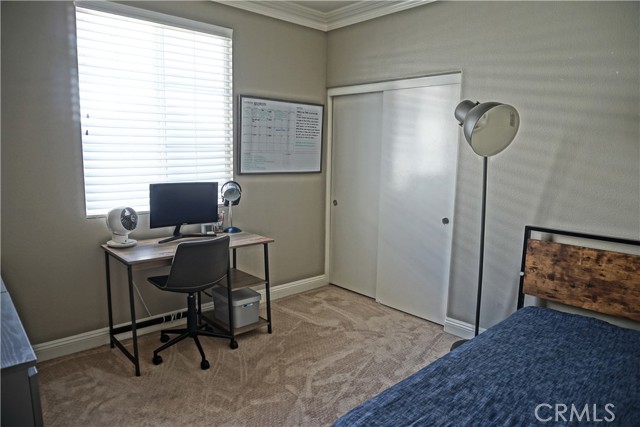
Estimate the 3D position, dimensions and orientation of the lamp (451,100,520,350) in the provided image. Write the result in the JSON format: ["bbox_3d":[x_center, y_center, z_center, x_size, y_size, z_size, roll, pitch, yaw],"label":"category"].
[{"bbox_3d":[1.109,0.135,2.975,0.430,1.820,0.430,-3,9,-22],"label":"lamp"}]

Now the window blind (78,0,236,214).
[{"bbox_3d":[-1.181,-0.749,3.274,1.170,1.470,0.070,-7,11,-41],"label":"window blind"}]

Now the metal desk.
[{"bbox_3d":[-0.959,0.600,3.226,1.060,0.760,0.570,-6,11,-40],"label":"metal desk"}]

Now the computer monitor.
[{"bbox_3d":[-1.055,-0.022,3.372,0.550,0.427,0.190,-6,11,-40],"label":"computer monitor"}]

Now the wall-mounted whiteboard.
[{"bbox_3d":[-0.334,-0.715,4.022,0.970,0.680,0.028,-7,11,-41],"label":"wall-mounted whiteboard"}]

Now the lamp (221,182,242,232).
[{"bbox_3d":[-0.744,-0.052,3.628,0.160,0.420,0.190,-3,10,-27],"label":"lamp"}]

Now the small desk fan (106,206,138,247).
[{"bbox_3d":[-1.427,0.091,3.081,0.205,0.273,0.205,5,9,26],"label":"small desk fan"}]

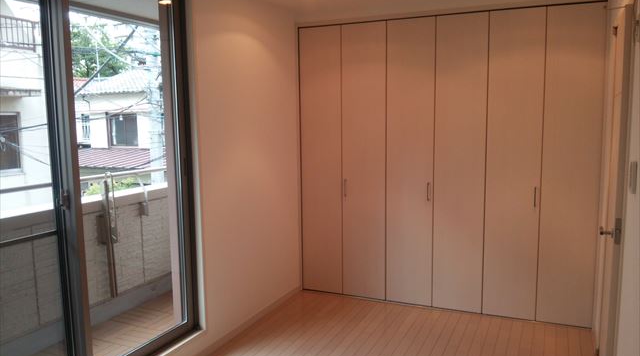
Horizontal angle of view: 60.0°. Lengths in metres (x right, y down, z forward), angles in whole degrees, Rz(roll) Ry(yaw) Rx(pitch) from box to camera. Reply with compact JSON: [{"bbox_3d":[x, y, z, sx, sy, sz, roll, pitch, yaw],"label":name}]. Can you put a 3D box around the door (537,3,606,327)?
[{"bbox_3d":[1.805,-0.065,4.010,0.389,2.300,0.040,2,7,23],"label":"door"}]

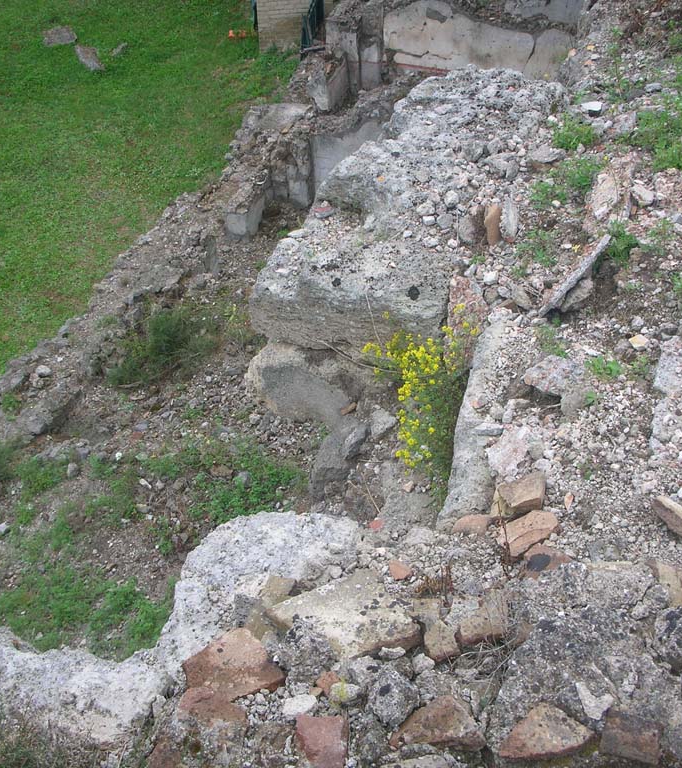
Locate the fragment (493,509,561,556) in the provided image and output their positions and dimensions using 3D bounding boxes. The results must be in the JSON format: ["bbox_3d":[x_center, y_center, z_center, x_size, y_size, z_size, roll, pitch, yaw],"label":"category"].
[{"bbox_3d":[0.484,0.387,2.688,0.140,0.050,0.070,-19,41,-22],"label":"fragment"}]

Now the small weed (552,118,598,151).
[{"bbox_3d":[1.163,-1.244,5.161,0.222,0.130,0.213,5,32,10],"label":"small weed"}]

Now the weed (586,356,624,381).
[{"bbox_3d":[0.915,-0.054,3.600,0.130,0.050,0.095,-1,36,0],"label":"weed"}]

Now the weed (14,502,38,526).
[{"bbox_3d":[-1.700,0.706,5.600,0.120,0.080,0.110,-1,36,0],"label":"weed"}]

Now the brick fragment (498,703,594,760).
[{"bbox_3d":[0.448,0.763,2.280,0.200,0.050,0.110,-10,37,-12],"label":"brick fragment"}]

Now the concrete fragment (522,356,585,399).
[{"bbox_3d":[0.671,-0.021,3.277,0.189,0.090,0.155,-1,31,0],"label":"concrete fragment"}]

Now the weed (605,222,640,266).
[{"bbox_3d":[1.098,-0.545,4.041,0.124,0.150,0.176,6,32,12],"label":"weed"}]

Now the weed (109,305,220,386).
[{"bbox_3d":[-1.092,-0.245,6.500,0.680,0.320,0.450,-1,36,0],"label":"weed"}]

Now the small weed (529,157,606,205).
[{"bbox_3d":[1.011,-0.906,4.625,0.312,0.160,0.352,5,32,10],"label":"small weed"}]

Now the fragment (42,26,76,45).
[{"bbox_3d":[-4.269,-5.266,15.642,0.460,0.110,0.420,-12,39,-14],"label":"fragment"}]

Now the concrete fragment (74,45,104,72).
[{"bbox_3d":[-3.617,-4.662,14.818,0.270,0.120,0.780,-17,40,-19],"label":"concrete fragment"}]

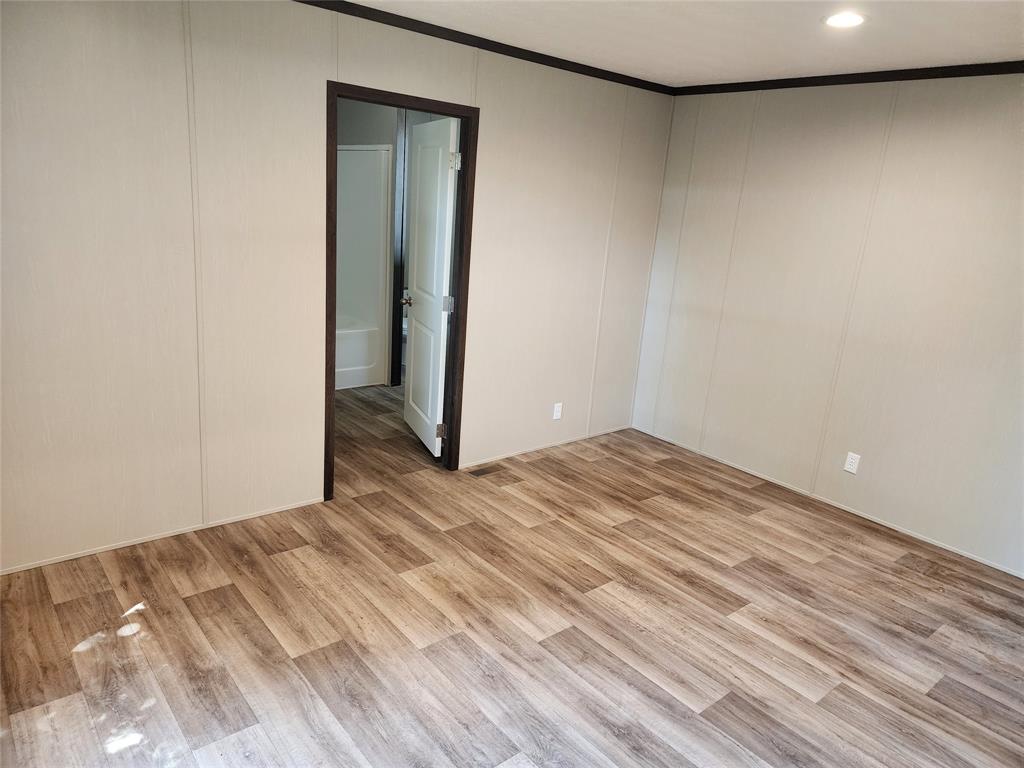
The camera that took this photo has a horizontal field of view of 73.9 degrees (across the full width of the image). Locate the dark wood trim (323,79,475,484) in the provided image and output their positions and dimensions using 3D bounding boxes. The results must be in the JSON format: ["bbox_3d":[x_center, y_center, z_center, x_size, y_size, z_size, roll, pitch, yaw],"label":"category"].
[{"bbox_3d":[-0.621,-0.442,3.709,0.881,2.098,0.130,-8,19,-39],"label":"dark wood trim"}]

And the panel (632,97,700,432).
[{"bbox_3d":[1.095,-0.785,4.874,0.025,2.380,0.204,-8,19,-39],"label":"panel"}]

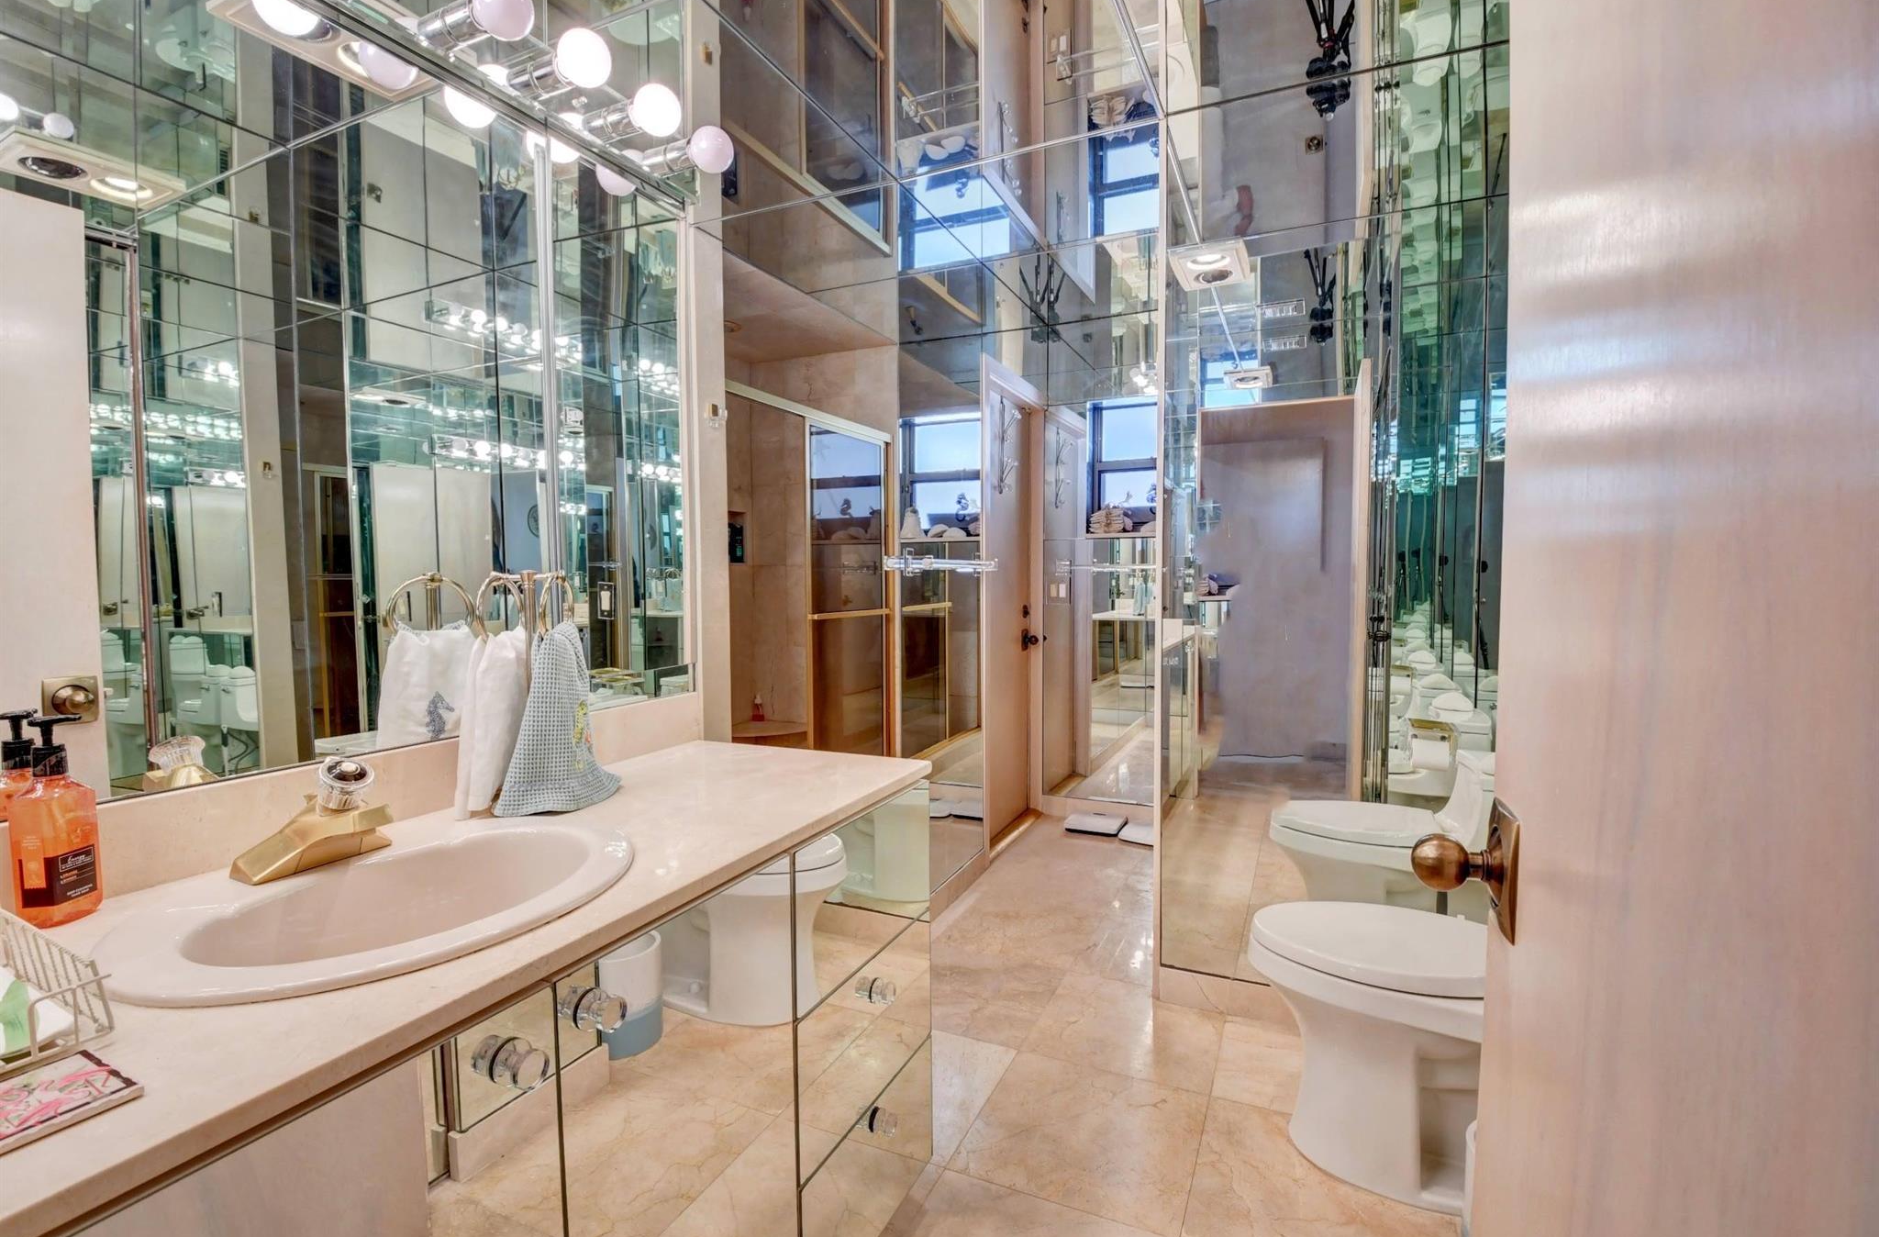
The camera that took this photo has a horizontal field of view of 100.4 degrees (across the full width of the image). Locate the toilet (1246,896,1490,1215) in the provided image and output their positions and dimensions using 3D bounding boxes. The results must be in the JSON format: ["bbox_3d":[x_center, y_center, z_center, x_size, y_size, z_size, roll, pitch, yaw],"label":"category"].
[{"bbox_3d":[1.002,0.760,1.543,0.730,0.690,0.390,1,3,26],"label":"toilet"}]

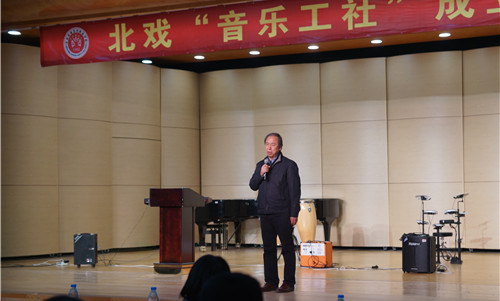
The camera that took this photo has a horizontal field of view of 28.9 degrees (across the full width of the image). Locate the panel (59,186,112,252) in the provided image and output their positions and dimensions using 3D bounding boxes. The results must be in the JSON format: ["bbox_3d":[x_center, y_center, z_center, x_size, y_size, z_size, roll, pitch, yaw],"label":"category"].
[{"bbox_3d":[-2.959,1.239,17.630,0.120,1.206,1.440,-2,-3,33],"label":"panel"}]

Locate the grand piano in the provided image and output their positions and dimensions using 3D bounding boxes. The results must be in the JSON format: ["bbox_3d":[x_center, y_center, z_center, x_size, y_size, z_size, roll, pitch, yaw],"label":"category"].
[{"bbox_3d":[0.356,1.431,18.580,2.420,0.990,1.520,-2,-3,30],"label":"grand piano"}]

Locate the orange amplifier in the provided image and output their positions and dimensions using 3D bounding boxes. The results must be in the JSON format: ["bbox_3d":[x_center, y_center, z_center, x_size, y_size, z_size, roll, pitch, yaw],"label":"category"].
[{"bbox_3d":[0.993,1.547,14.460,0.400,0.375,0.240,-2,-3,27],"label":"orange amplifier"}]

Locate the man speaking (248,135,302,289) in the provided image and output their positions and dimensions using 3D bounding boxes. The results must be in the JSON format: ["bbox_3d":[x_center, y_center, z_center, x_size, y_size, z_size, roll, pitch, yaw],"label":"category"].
[{"bbox_3d":[0.270,0.680,10.796,0.520,1.745,0.370,-2,-3,33],"label":"man speaking"}]

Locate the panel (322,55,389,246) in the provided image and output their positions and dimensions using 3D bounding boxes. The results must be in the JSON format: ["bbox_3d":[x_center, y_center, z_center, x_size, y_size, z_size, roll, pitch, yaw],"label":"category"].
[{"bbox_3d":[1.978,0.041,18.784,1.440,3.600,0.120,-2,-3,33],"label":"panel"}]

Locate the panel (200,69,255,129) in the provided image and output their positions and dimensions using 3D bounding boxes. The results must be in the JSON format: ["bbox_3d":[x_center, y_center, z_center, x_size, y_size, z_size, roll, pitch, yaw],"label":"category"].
[{"bbox_3d":[-0.477,-1.055,19.941,1.330,1.161,0.120,-2,-3,31],"label":"panel"}]

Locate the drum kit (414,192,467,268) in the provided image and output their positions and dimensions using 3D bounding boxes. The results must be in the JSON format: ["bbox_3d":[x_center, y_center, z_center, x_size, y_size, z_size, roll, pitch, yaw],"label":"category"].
[{"bbox_3d":[2.902,1.185,14.650,0.820,1.080,0.800,-1,-3,14],"label":"drum kit"}]

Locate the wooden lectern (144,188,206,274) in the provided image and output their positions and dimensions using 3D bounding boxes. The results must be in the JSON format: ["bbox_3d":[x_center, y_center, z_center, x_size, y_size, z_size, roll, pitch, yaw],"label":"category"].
[{"bbox_3d":[-1.022,1.108,13.575,0.540,1.160,0.530,-2,-3,31],"label":"wooden lectern"}]

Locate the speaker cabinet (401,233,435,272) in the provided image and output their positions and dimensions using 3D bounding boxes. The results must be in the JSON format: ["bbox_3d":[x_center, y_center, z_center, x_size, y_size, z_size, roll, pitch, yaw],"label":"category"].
[{"bbox_3d":[2.292,1.391,13.183,0.380,0.505,0.340,-2,-3,24],"label":"speaker cabinet"}]

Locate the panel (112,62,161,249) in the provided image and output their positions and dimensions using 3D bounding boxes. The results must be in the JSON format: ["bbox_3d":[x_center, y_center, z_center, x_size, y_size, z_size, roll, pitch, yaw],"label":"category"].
[{"bbox_3d":[-2.178,0.109,18.829,0.130,3.558,1.380,-2,-3,35],"label":"panel"}]

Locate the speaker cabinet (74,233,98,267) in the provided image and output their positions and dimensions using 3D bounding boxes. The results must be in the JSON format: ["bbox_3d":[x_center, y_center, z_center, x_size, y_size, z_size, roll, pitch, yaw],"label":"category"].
[{"bbox_3d":[-2.449,1.488,14.482,0.305,0.505,0.270,0,-3,-3],"label":"speaker cabinet"}]

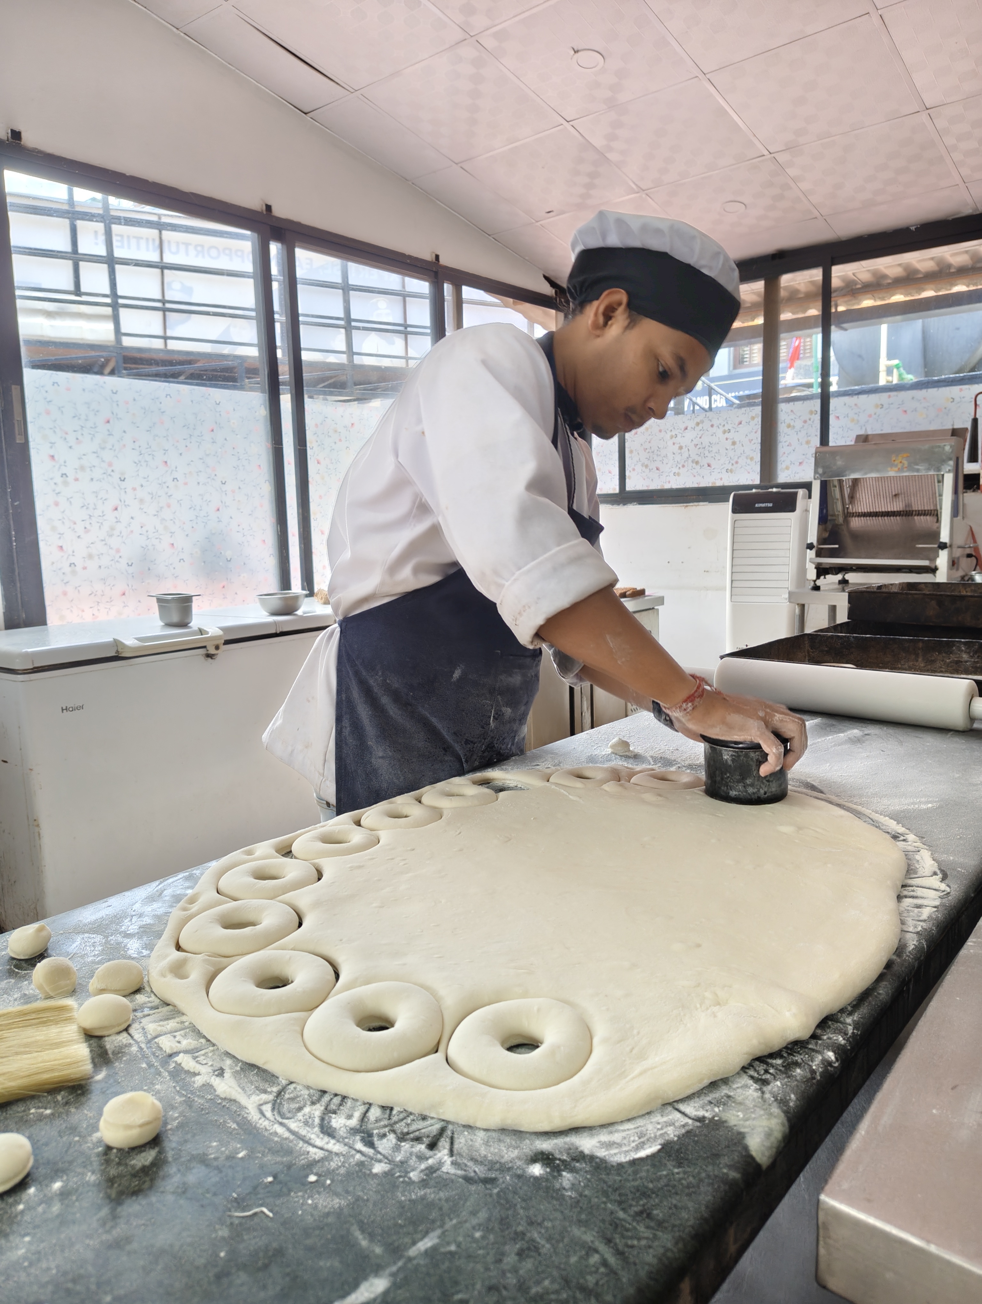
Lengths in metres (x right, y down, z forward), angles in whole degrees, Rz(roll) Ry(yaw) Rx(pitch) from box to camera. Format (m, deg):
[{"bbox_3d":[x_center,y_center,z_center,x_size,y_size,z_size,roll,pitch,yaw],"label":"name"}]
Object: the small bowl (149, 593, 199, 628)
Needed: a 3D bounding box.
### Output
[{"bbox_3d":[-0.955,-0.124,2.733,0.111,0.090,0.111,5,10,40],"label":"small bowl"}]

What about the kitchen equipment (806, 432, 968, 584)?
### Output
[{"bbox_3d":[1.744,-0.605,3.883,0.580,0.650,0.550,5,10,40],"label":"kitchen equipment"}]

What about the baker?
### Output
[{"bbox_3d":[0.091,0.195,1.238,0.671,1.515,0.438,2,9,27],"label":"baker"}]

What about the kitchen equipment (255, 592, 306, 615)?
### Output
[{"bbox_3d":[-0.686,-0.159,2.973,0.167,0.067,0.167,-2,8,0],"label":"kitchen equipment"}]

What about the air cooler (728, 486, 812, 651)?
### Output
[{"bbox_3d":[1.386,-0.179,4.478,0.350,1.215,0.300,3,9,30],"label":"air cooler"}]

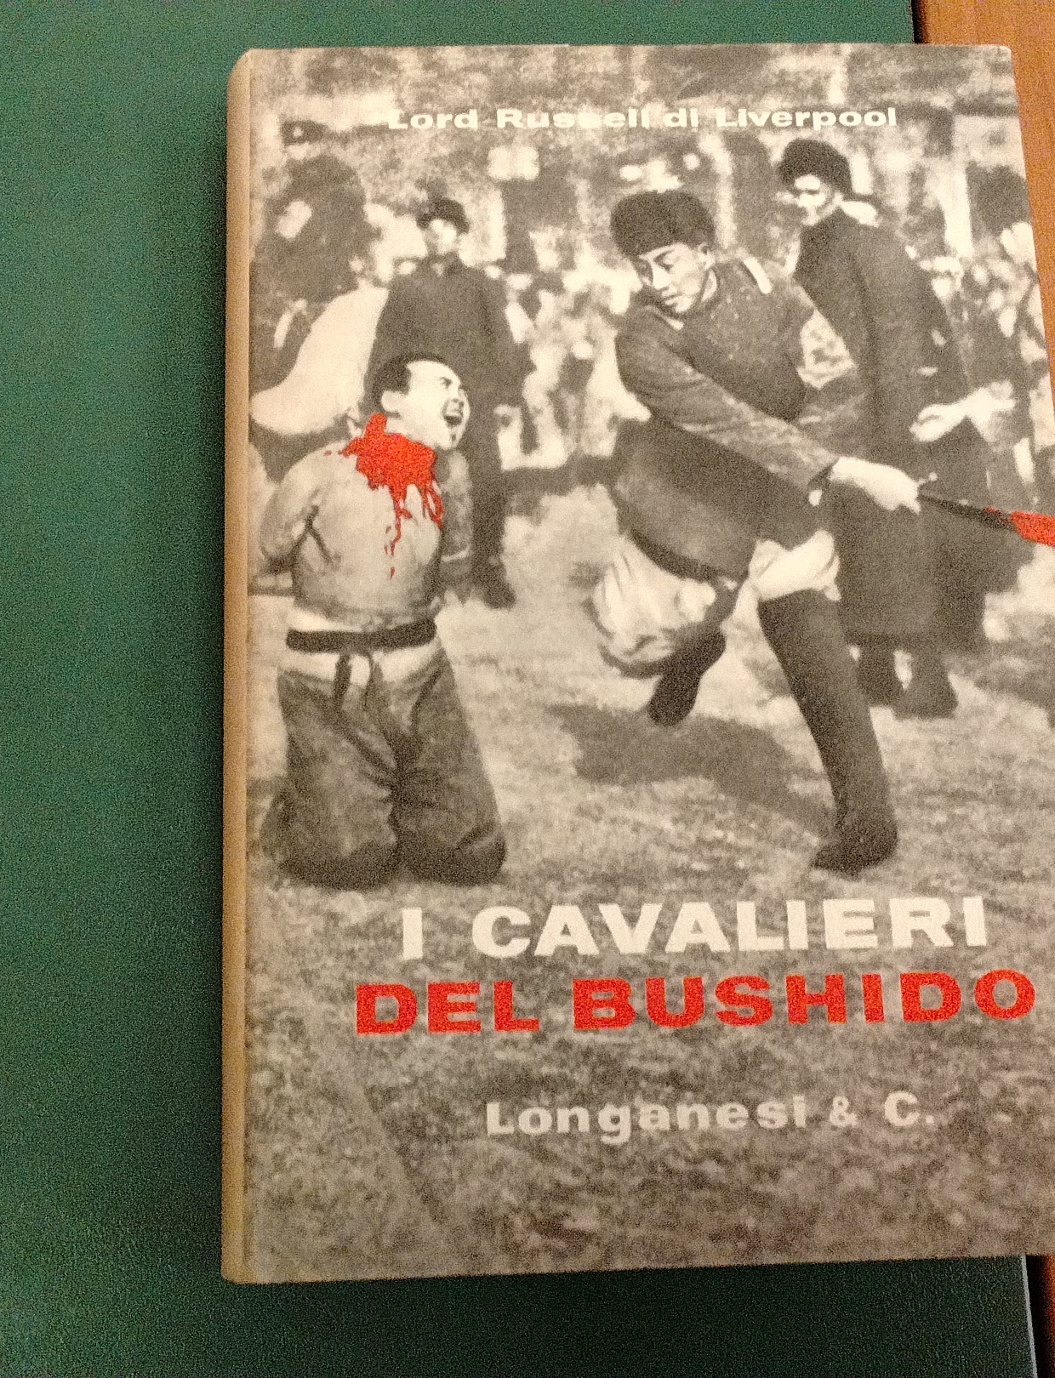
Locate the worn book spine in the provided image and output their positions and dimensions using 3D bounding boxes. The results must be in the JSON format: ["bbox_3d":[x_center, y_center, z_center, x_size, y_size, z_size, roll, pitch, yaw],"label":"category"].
[{"bbox_3d":[-0.047,-0.009,0.267,0.006,0.025,0.200,-2,77,-2],"label":"worn book spine"}]

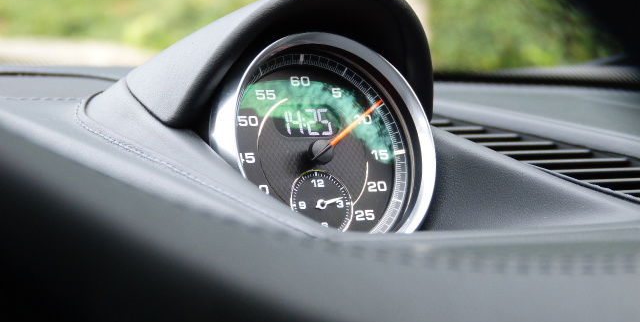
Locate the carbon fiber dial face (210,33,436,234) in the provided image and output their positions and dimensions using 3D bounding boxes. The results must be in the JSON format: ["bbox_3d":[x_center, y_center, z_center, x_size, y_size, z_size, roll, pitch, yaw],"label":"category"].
[{"bbox_3d":[0.001,-0.003,0.737,0.080,0.080,0.016,-1,-17,-33],"label":"carbon fiber dial face"}]

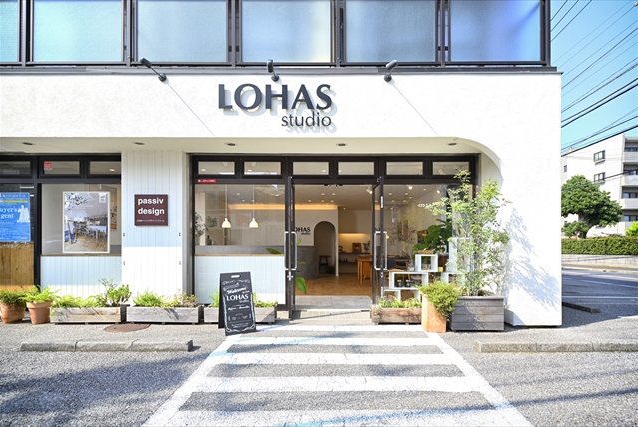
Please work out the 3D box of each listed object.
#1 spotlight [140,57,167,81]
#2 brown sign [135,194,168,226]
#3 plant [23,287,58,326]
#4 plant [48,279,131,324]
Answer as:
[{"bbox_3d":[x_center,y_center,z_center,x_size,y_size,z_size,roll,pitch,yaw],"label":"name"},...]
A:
[{"bbox_3d":[-2.180,-1.885,4.450,0.130,0.140,0.500,0,0,0],"label":"spotlight"},{"bbox_3d":[-2.755,-0.050,5.560,0.540,0.515,0.030,0,0,0],"label":"brown sign"},{"bbox_3d":[-4.020,1.300,4.880,0.430,0.520,0.430,0,0,0],"label":"plant"},{"bbox_3d":[-3.280,1.260,4.920,1.080,0.620,0.320,0,0,0],"label":"plant"}]

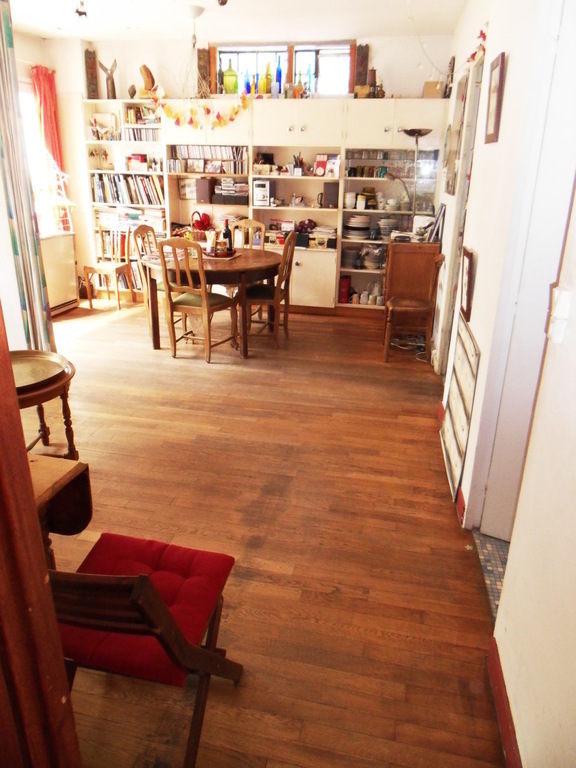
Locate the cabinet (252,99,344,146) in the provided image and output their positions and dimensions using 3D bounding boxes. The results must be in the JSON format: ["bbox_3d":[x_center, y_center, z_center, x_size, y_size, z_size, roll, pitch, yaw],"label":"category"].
[{"bbox_3d":[0.133,-2.727,5.607,0.950,0.445,0.340,5,21,11],"label":"cabinet"}]

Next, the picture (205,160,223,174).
[{"bbox_3d":[-0.796,-2.318,5.696,0.185,0.130,0.025,5,21,11],"label":"picture"}]

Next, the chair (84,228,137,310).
[{"bbox_3d":[-2.033,-1.320,6.056,0.410,0.870,0.470,3,21,5],"label":"chair"}]

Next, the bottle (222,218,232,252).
[{"bbox_3d":[-0.563,-1.406,5.048,0.077,0.300,0.077,5,21,11],"label":"bottle"}]

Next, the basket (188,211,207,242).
[{"bbox_3d":[-1.019,-1.811,6.169,0.240,0.330,0.220,5,21,11],"label":"basket"}]

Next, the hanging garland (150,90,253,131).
[{"bbox_3d":[-0.899,-2.765,5.386,1.075,0.365,0.100,5,21,11],"label":"hanging garland"}]

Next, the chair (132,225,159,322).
[{"bbox_3d":[-1.114,-0.929,4.960,0.520,1.000,0.450,9,22,21],"label":"chair"}]

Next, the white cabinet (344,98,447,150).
[{"bbox_3d":[1.050,-2.541,5.238,0.981,0.439,0.320,5,21,11],"label":"white cabinet"}]

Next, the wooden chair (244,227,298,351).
[{"bbox_3d":[-0.213,-0.872,4.863,0.520,1.000,0.450,8,21,17],"label":"wooden chair"}]

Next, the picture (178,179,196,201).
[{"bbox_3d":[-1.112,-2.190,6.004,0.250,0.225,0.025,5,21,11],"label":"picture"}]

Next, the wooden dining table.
[{"bbox_3d":[-0.624,-0.746,4.798,1.240,0.745,1.280,1,21,0],"label":"wooden dining table"}]

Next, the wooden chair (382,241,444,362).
[{"bbox_3d":[1.100,-0.686,4.539,0.460,0.940,0.490,10,22,22],"label":"wooden chair"}]

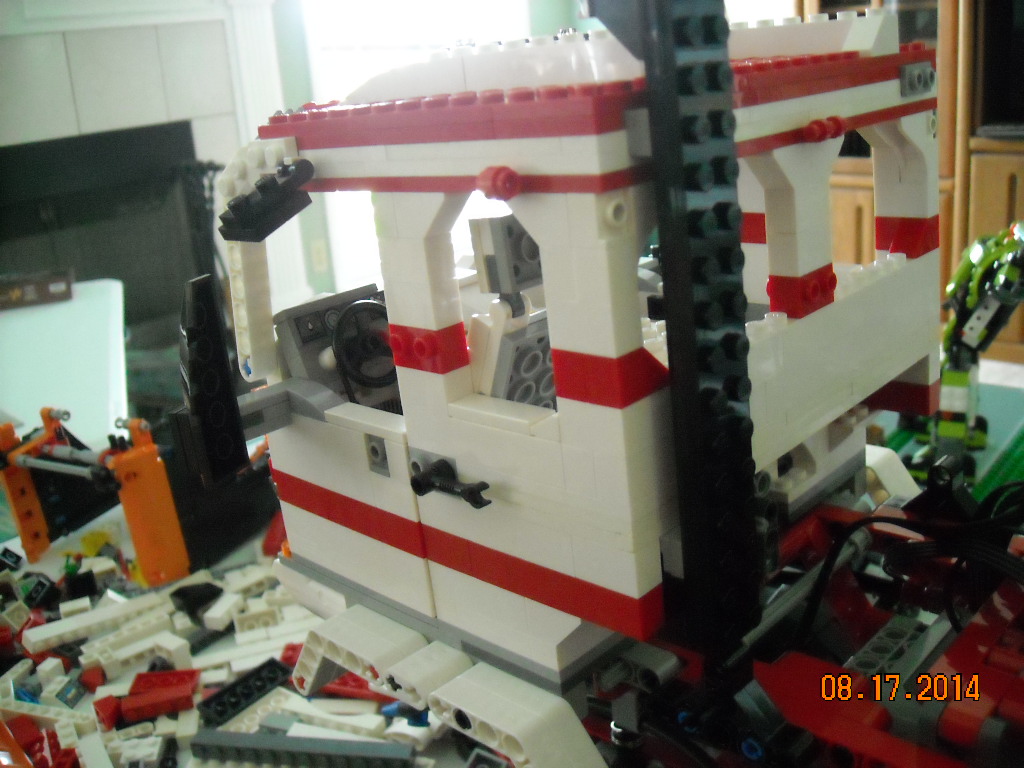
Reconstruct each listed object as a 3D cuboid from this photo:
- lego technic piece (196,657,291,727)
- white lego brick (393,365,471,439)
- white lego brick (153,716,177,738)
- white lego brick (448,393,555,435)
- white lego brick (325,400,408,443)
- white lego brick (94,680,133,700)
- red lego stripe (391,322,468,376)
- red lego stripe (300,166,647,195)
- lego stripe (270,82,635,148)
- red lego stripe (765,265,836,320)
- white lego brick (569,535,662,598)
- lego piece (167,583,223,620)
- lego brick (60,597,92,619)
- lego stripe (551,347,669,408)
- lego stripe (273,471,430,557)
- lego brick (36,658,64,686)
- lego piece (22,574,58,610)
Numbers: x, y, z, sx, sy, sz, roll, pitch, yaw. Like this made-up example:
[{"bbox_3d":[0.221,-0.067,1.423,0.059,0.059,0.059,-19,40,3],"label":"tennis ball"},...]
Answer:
[{"bbox_3d":[-0.136,0.157,0.531,0.016,0.005,0.048,15,27,37],"label":"lego technic piece"},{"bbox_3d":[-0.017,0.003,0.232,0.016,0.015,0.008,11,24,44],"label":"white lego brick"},{"bbox_3d":[-0.154,0.152,0.460,0.009,0.007,0.009,-6,17,2],"label":"white lego brick"},{"bbox_3d":[-0.002,0.006,0.216,0.024,0.003,0.008,10,24,44],"label":"white lego brick"},{"bbox_3d":[-0.033,0.009,0.250,0.008,0.003,0.032,-22,22,-39],"label":"white lego brick"},{"bbox_3d":[-0.204,0.159,0.535,0.022,0.007,0.014,-10,15,-21],"label":"white lego brick"},{"bbox_3d":[-0.018,-0.009,0.225,0.016,0.010,0.010,11,25,44],"label":"red lego stripe"},{"bbox_3d":[-0.014,-0.041,0.211,0.095,0.003,0.010,11,24,44],"label":"red lego stripe"},{"bbox_3d":[-0.017,-0.054,0.210,0.102,0.008,0.016,11,25,44],"label":"lego stripe"},{"bbox_3d":[0.066,-0.022,0.233,0.011,0.010,0.016,11,25,44],"label":"red lego stripe"},{"bbox_3d":[0.021,0.034,0.203,0.016,0.010,0.008,11,25,44],"label":"white lego brick"},{"bbox_3d":[-0.173,0.119,0.568,0.026,0.011,0.015,-9,17,-9],"label":"lego piece"},{"bbox_3d":[-0.266,0.138,0.633,0.016,0.008,0.010,-13,31,-18],"label":"lego brick"},{"bbox_3d":[0.019,-0.003,0.194,0.016,0.010,0.016,11,25,44],"label":"lego stripe"},{"bbox_3d":[-0.041,0.031,0.269,0.008,0.010,0.064,-22,22,-39],"label":"lego stripe"},{"bbox_3d":[-0.249,0.155,0.557,0.009,0.010,0.011,1,15,20],"label":"lego brick"},{"bbox_3d":[-0.276,0.122,0.605,0.013,0.011,0.017,-8,17,-3],"label":"lego piece"}]

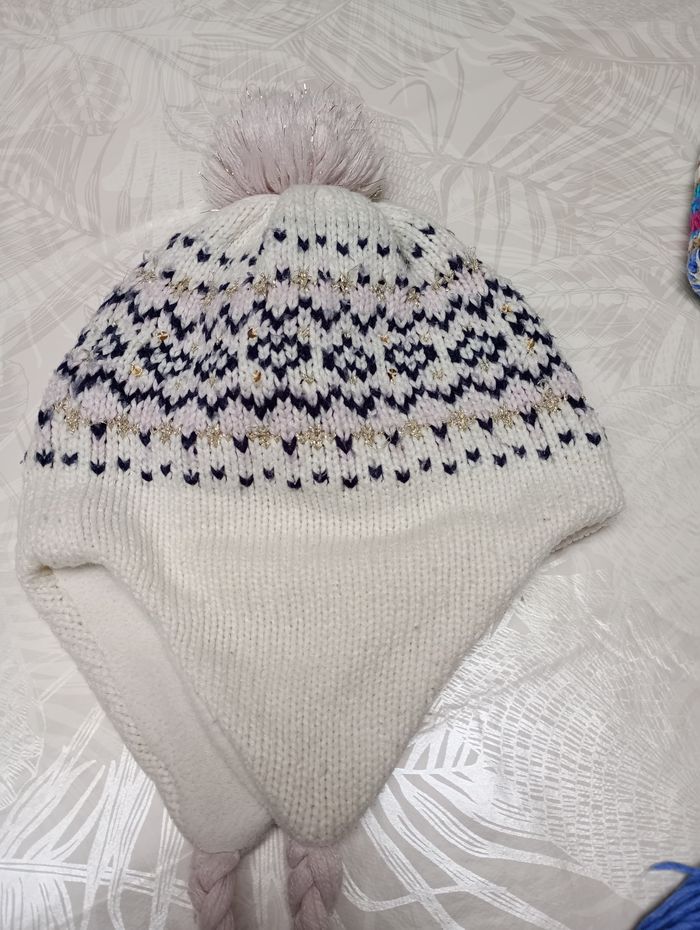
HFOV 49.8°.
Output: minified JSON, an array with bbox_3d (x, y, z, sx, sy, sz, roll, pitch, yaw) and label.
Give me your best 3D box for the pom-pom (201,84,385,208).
[{"bbox_3d":[-0.026,-0.141,0.345,0.084,0.064,0.066,0,66,0],"label":"pom-pom"}]

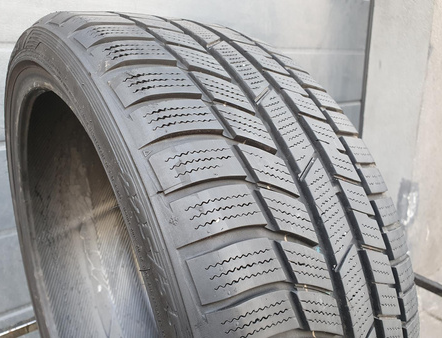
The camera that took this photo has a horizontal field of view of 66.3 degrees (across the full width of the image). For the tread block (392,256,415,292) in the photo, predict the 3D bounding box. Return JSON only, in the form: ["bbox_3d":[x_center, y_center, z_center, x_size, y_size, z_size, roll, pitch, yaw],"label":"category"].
[{"bbox_3d":[0.149,0.085,0.280,0.009,0.023,0.054,-11,-6,39],"label":"tread block"}]

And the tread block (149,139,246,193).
[{"bbox_3d":[-0.013,0.000,0.197,0.051,0.029,0.009,-18,-18,-26],"label":"tread block"}]

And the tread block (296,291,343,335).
[{"bbox_3d":[0.057,0.085,0.202,0.045,0.020,0.008,22,-20,-27],"label":"tread block"}]

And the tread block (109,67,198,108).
[{"bbox_3d":[-0.043,-0.052,0.219,0.052,0.009,0.034,-21,61,-27],"label":"tread block"}]

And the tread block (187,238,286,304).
[{"bbox_3d":[0.008,0.056,0.184,0.052,0.030,0.009,-15,-9,-25],"label":"tread block"}]

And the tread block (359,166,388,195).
[{"bbox_3d":[0.127,0.010,0.286,0.009,0.023,0.051,-29,-17,38],"label":"tread block"}]

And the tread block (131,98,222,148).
[{"bbox_3d":[-0.030,-0.028,0.207,0.054,0.009,0.032,-19,66,-26],"label":"tread block"}]

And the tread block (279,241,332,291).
[{"bbox_3d":[0.050,0.058,0.204,0.045,0.023,0.008,20,-24,-26],"label":"tread block"}]

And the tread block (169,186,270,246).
[{"bbox_3d":[-0.002,0.025,0.190,0.054,0.027,0.009,-10,-16,-24],"label":"tread block"}]

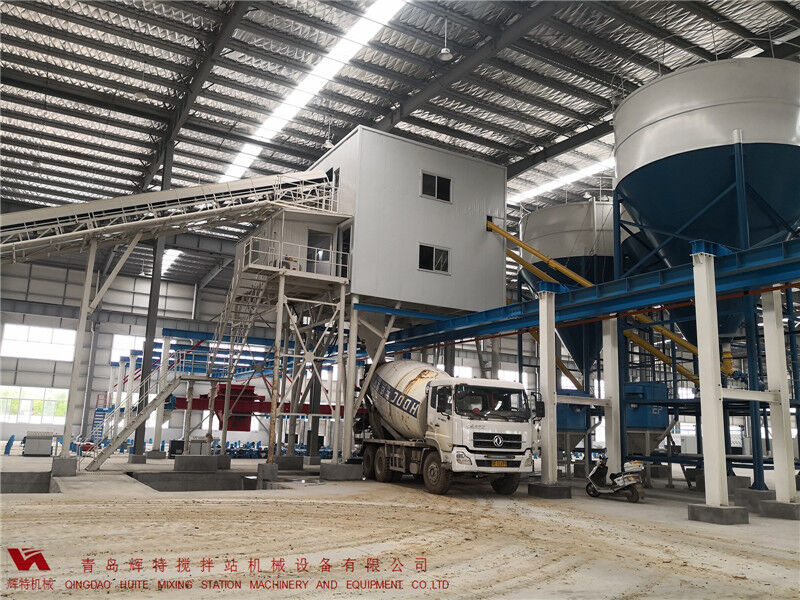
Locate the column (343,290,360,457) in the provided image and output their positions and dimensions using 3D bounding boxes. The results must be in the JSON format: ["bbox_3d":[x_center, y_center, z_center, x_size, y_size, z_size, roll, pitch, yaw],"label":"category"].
[{"bbox_3d":[-1.708,2.716,22.112,0.220,5.928,0.220,9,-14,-30],"label":"column"}]

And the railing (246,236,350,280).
[{"bbox_3d":[-3.555,-1.259,21.615,3.580,1.050,0.900,9,-14,-30],"label":"railing"}]

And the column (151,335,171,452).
[{"bbox_3d":[-11.549,4.512,30.340,0.320,5.628,0.320,9,-14,-30],"label":"column"}]

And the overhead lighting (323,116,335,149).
[{"bbox_3d":[-3.033,-7.170,26.619,0.470,1.385,0.470,2,-12,0],"label":"overhead lighting"}]

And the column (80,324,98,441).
[{"bbox_3d":[-23.146,5.946,46.717,0.420,9.265,0.500,9,-14,-30],"label":"column"}]

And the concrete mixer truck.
[{"bbox_3d":[0.864,3.910,20.243,2.500,3.980,8.900,7,-13,-22],"label":"concrete mixer truck"}]

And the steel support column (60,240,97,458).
[{"bbox_3d":[-10.081,1.442,19.782,0.220,6.943,0.220,9,-14,-30],"label":"steel support column"}]

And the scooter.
[{"bbox_3d":[5.822,4.847,16.923,0.680,1.110,1.820,10,-14,-34],"label":"scooter"}]

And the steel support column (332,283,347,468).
[{"bbox_3d":[-2.036,2.433,21.386,0.170,6.165,0.170,9,-14,-30],"label":"steel support column"}]

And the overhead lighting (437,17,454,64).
[{"bbox_3d":[1.482,-8.338,19.979,0.470,1.522,0.470,2,-12,0],"label":"overhead lighting"}]

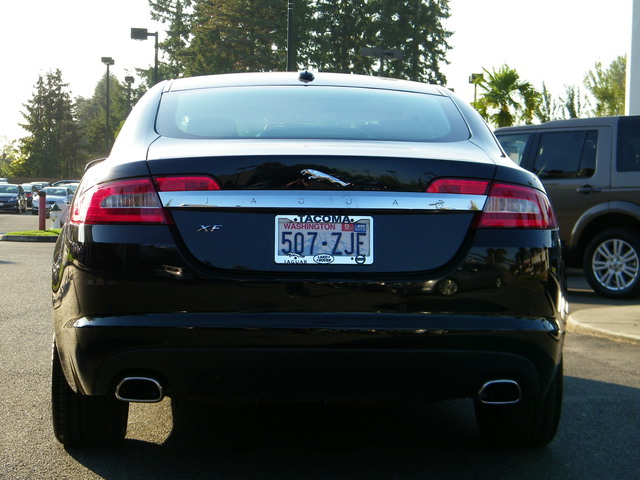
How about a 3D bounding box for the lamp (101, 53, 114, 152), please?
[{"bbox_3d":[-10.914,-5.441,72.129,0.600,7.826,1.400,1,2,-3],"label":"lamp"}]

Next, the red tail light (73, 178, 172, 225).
[{"bbox_3d":[-0.645,-0.123,4.539,0.338,0.153,0.230,1,2,-4],"label":"red tail light"}]

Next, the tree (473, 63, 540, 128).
[{"bbox_3d":[6.636,-3.470,50.000,2.400,5.500,2.400,1,2,0],"label":"tree"}]

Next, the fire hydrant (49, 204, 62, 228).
[{"bbox_3d":[-6.777,-0.615,36.000,0.360,0.680,0.360,1,2,0],"label":"fire hydrant"}]

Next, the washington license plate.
[{"bbox_3d":[0.012,-0.001,4.450,0.312,0.157,0.020,1,-3,-4],"label":"washington license plate"}]

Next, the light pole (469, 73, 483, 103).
[{"bbox_3d":[8.279,-5.204,75.000,0.750,7.400,0.650,1,2,0],"label":"light pole"}]

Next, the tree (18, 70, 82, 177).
[{"bbox_3d":[-22.057,-8.553,115.000,5.200,10.600,5.200,1,2,0],"label":"tree"}]

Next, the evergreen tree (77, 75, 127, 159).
[{"bbox_3d":[-19.349,-9.207,125.000,4.700,11.000,4.700,1,2,0],"label":"evergreen tree"}]

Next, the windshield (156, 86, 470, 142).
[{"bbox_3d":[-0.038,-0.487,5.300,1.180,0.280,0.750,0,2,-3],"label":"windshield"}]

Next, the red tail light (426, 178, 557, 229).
[{"bbox_3d":[0.568,-0.116,4.602,0.476,0.161,0.240,1,2,-4],"label":"red tail light"}]

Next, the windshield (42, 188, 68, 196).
[{"bbox_3d":[-13.177,-2.366,70.000,1.300,0.420,0.600,1,2,0],"label":"windshield"}]

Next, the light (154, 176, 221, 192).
[{"bbox_3d":[-0.421,-0.178,4.447,0.212,0.054,0.070,1,2,-4],"label":"light"}]

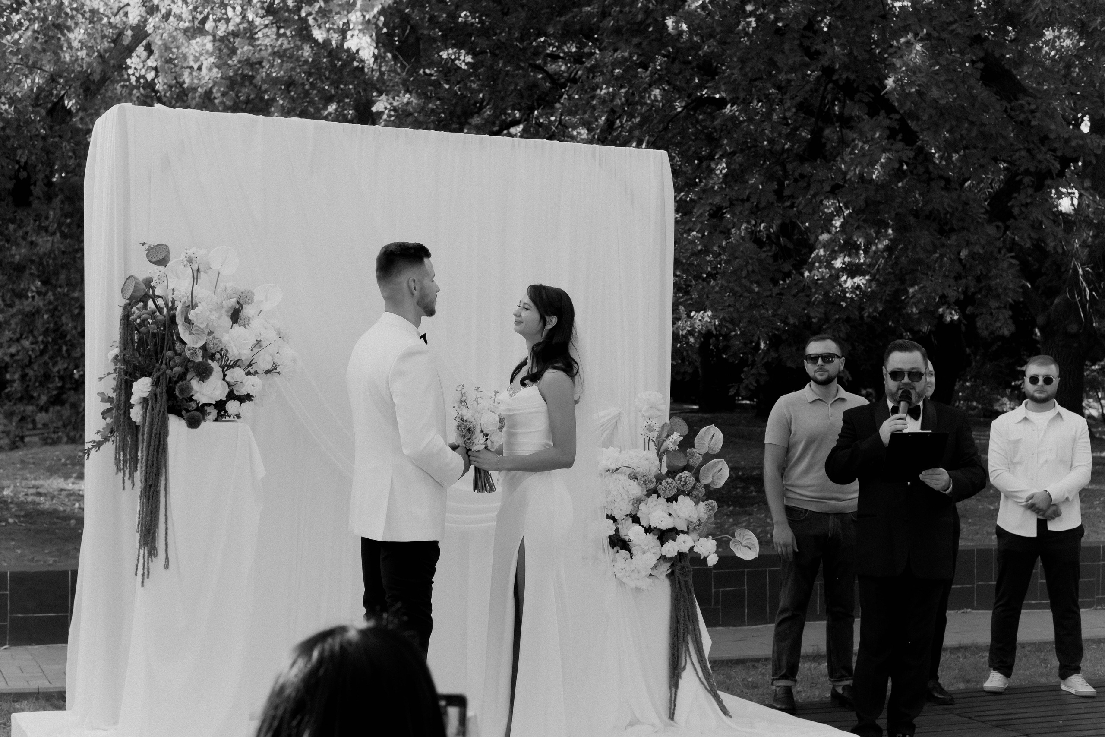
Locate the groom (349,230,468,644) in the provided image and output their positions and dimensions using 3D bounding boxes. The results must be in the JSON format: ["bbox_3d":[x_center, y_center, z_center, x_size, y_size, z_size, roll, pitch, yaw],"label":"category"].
[{"bbox_3d":[-0.510,0.480,5.464,0.480,1.820,0.540,2,-3,-30],"label":"groom"}]

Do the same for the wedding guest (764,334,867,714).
[{"bbox_3d":[1.278,0.747,7.913,0.530,1.820,0.360,1,-2,0],"label":"wedding guest"}]

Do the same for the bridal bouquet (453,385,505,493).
[{"bbox_3d":[-0.252,0.240,5.550,0.180,0.370,0.180,1,-2,0],"label":"bridal bouquet"}]

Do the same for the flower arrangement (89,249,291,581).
[{"bbox_3d":[-1.366,0.165,6.150,0.730,1.280,0.580,2,-2,-23],"label":"flower arrangement"}]

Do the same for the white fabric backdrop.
[{"bbox_3d":[-0.703,0.214,7.031,2.550,2.450,0.480,2,-2,-23],"label":"white fabric backdrop"}]

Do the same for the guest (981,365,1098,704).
[{"bbox_3d":[2.542,0.814,8.492,0.570,1.760,0.380,0,-2,12],"label":"guest"}]

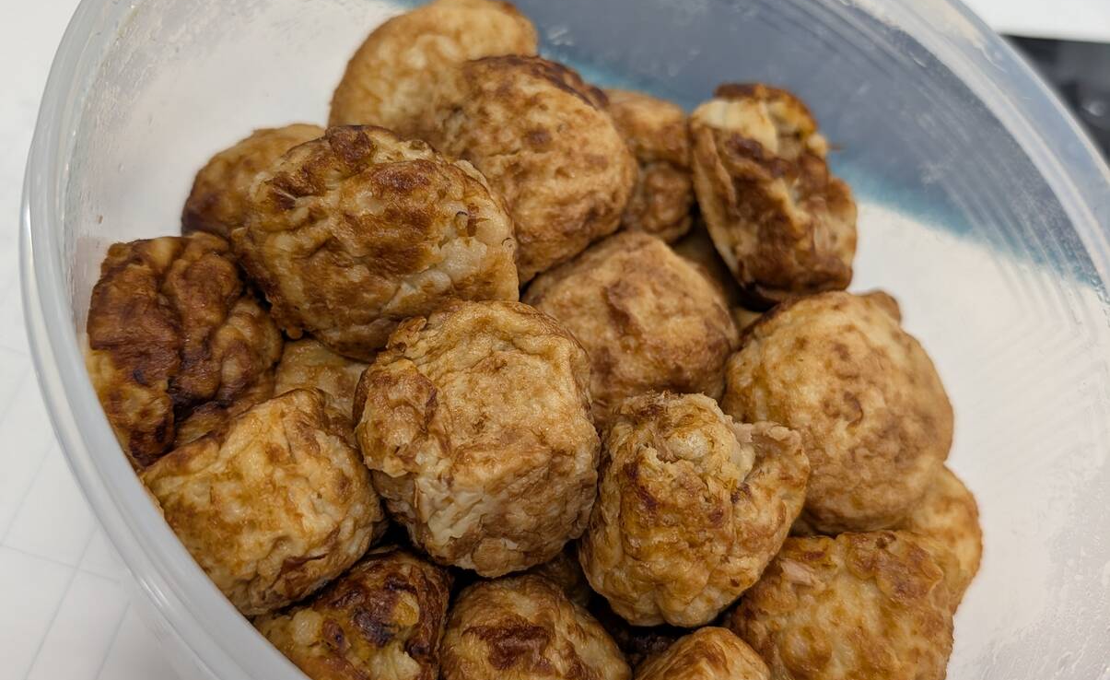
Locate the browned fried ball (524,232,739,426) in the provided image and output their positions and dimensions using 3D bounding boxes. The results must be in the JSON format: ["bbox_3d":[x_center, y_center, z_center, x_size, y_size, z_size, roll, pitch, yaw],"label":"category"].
[{"bbox_3d":[0.013,-0.001,0.167,0.036,0.034,0.035,0,62,-20],"label":"browned fried ball"}]

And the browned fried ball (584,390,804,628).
[{"bbox_3d":[0.021,0.026,0.157,0.036,0.036,0.036,9,59,-16],"label":"browned fried ball"}]

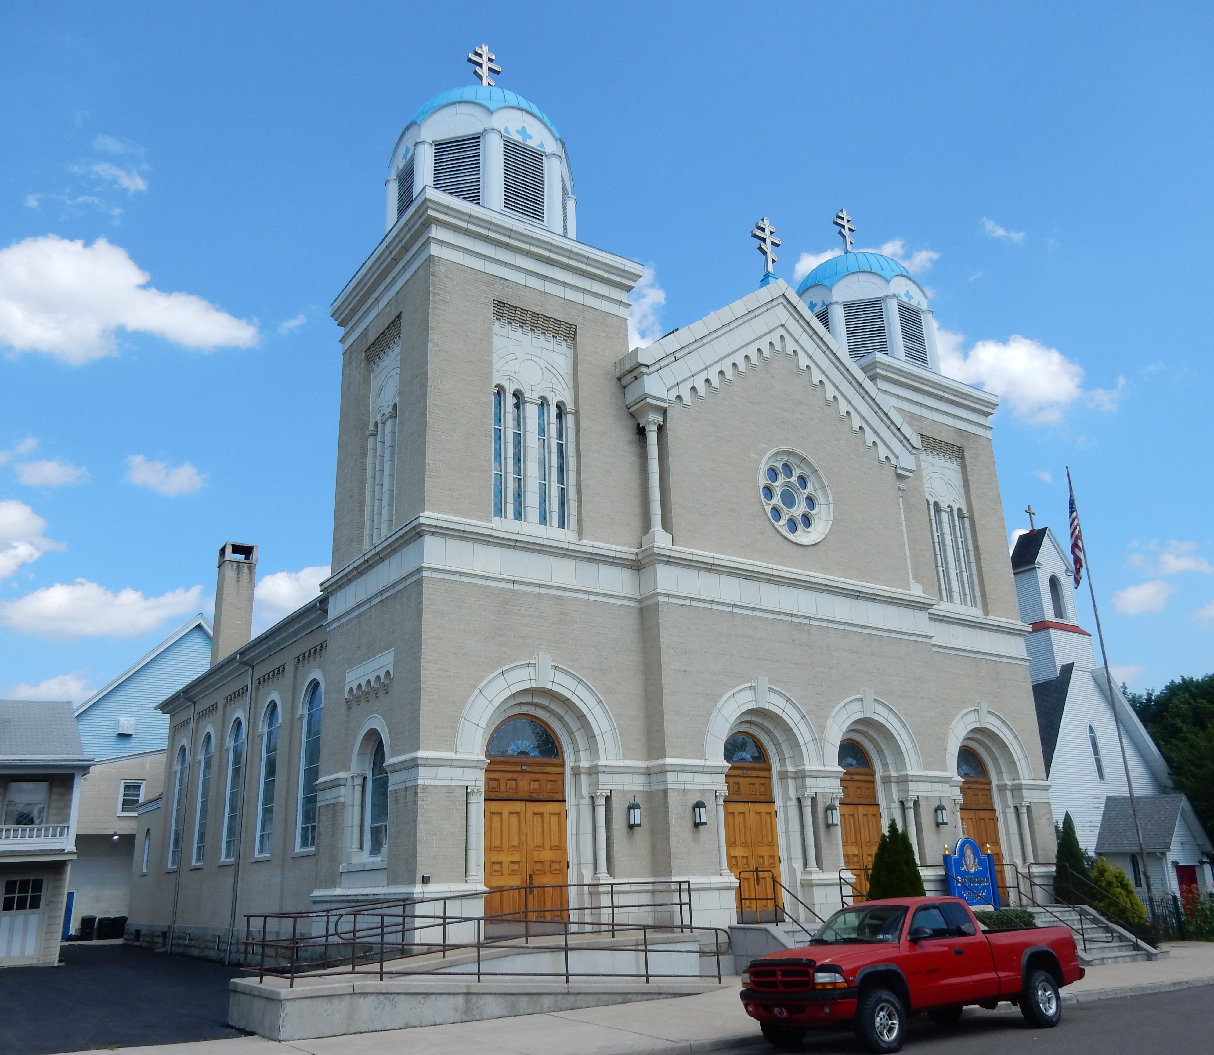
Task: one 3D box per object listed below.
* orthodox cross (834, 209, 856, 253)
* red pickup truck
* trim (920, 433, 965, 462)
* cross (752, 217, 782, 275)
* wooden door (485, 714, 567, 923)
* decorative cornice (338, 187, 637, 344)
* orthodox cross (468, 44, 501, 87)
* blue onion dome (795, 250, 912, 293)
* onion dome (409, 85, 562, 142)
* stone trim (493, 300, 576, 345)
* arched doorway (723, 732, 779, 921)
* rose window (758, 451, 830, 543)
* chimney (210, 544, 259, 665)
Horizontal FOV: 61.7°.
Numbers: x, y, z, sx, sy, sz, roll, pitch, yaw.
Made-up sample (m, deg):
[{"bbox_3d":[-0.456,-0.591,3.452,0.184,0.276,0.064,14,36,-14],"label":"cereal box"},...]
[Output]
[{"bbox_3d":[8.599,-10.627,36.580,1.080,1.800,0.180,11,-23,-33],"label":"orthodox cross"},{"bbox_3d":[4.250,5.851,13.684,5.450,1.760,1.840,13,-24,-34],"label":"red pickup truck"},{"bbox_3d":[10.331,-2.426,31.504,2.243,0.507,0.200,11,-22,-33],"label":"trim"},{"bbox_3d":[4.505,-7.867,28.528,1.009,1.825,0.170,11,-22,-33],"label":"cross"},{"bbox_3d":[-1.521,5.838,20.222,1.880,4.231,0.400,11,-23,-33],"label":"wooden door"},{"bbox_3d":[-3.163,-5.481,26.070,5.973,1.586,5.878,11,-23,-33],"label":"decorative cornice"},{"bbox_3d":[-3.434,-12.890,28.596,1.080,1.800,0.180,11,-23,-33],"label":"orthodox cross"},{"bbox_3d":[8.622,-8.308,35.745,4.541,2.288,4.541,11,-23,-33],"label":"blue onion dome"},{"bbox_3d":[-3.356,-10.511,27.698,4.628,2.314,4.628,11,-22,-33],"label":"onion dome"},{"bbox_3d":[-1.688,-4.706,23.558,2.243,0.507,0.200,11,-22,-33],"label":"stone trim"},{"bbox_3d":[3.232,6.714,22.922,1.593,4.147,0.150,11,-22,-33],"label":"arched doorway"},{"bbox_3d":[4.792,-0.766,25.991,2.617,2.617,0.270,11,-22,-33],"label":"rose window"},{"bbox_3d":[-13.866,3.022,37.685,1.100,4.611,1.050,11,-23,-33],"label":"chimney"}]

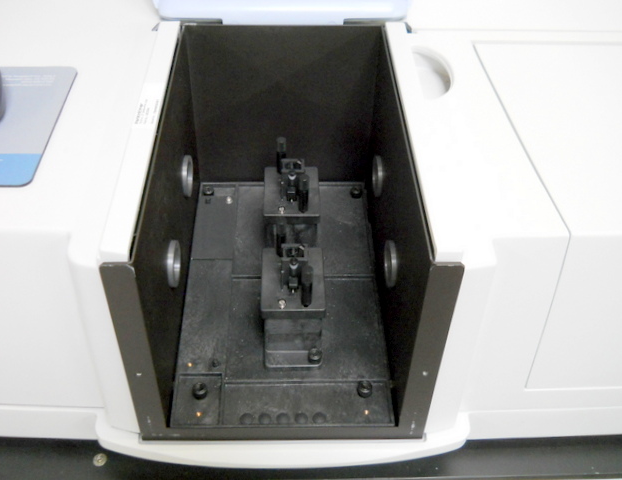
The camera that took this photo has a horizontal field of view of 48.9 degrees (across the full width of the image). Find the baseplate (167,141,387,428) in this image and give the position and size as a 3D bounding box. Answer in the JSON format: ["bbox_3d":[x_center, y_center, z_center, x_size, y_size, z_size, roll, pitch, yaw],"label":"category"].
[{"bbox_3d":[-0.026,0.011,0.651,0.190,0.110,0.312,0,45,-2],"label":"baseplate"}]

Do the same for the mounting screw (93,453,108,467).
[{"bbox_3d":[-0.191,0.200,0.621,0.013,0.005,0.013,0,45,-2],"label":"mounting screw"}]

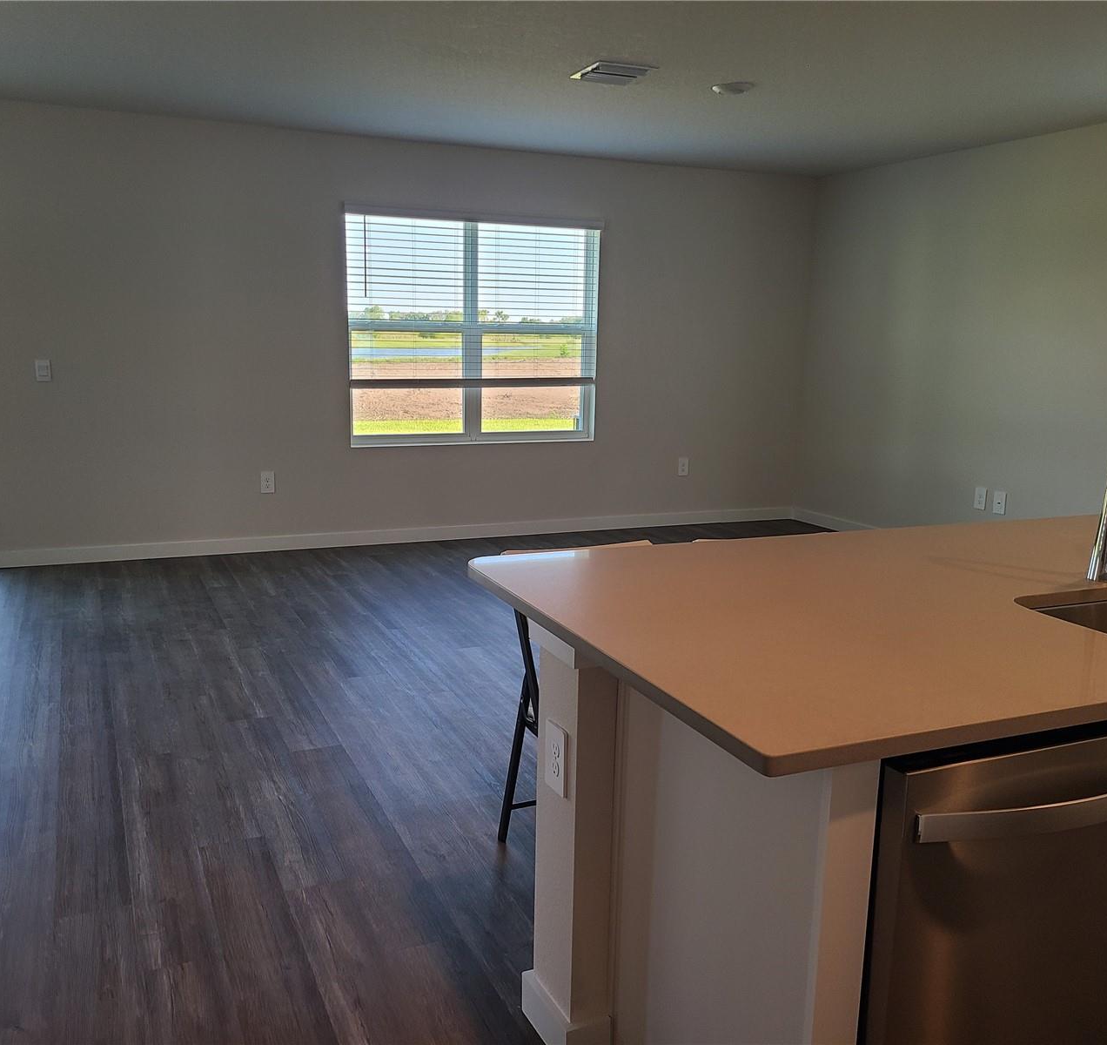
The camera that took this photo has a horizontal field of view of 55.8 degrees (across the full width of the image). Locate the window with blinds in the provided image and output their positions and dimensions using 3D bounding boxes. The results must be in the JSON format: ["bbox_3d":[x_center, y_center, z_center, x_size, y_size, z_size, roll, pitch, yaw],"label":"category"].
[{"bbox_3d":[-0.522,-1.296,7.143,1.799,1.526,0.120,-3,11,-23],"label":"window with blinds"}]

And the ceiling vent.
[{"bbox_3d":[0.283,-2.075,4.847,0.289,0.025,0.336,-3,11,-23],"label":"ceiling vent"}]

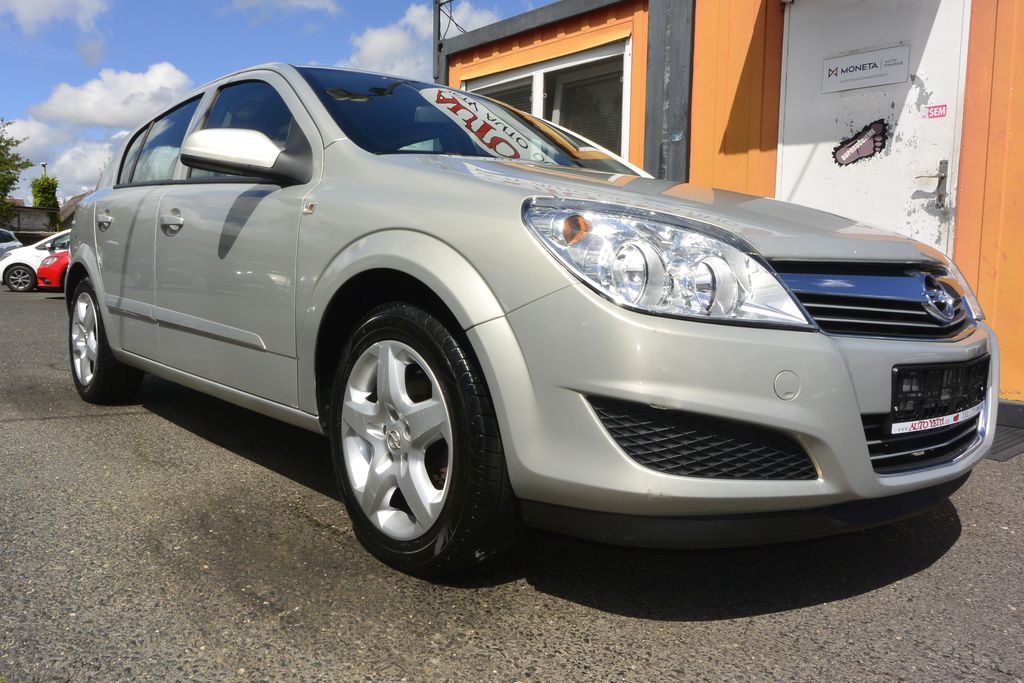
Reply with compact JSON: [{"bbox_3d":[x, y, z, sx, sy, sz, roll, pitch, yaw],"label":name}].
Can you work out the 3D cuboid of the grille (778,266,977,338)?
[{"bbox_3d":[0.862,-0.090,1.668,0.880,0.160,0.170,-3,7,-42],"label":"grille"}]

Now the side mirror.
[{"bbox_3d":[-0.717,-0.490,2.046,0.240,0.165,0.280,-3,7,-42],"label":"side mirror"}]

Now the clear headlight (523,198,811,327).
[{"bbox_3d":[0.284,-0.143,1.402,0.400,0.240,0.440,-3,7,-42],"label":"clear headlight"}]

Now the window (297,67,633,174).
[{"bbox_3d":[-0.051,-0.732,2.645,1.360,0.120,0.900,-3,34,-42],"label":"window"}]

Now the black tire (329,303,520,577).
[{"bbox_3d":[-0.196,0.209,1.747,0.210,0.630,0.630,-3,7,-42],"label":"black tire"}]

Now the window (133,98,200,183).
[{"bbox_3d":[-1.371,-0.800,3.069,0.680,0.410,0.050,7,-17,48],"label":"window"}]

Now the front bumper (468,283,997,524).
[{"bbox_3d":[0.740,0.089,1.815,1.750,0.430,0.610,-3,7,-42],"label":"front bumper"}]

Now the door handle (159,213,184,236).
[{"bbox_3d":[-1.136,-0.394,2.585,0.060,0.075,0.210,-3,7,-42],"label":"door handle"}]

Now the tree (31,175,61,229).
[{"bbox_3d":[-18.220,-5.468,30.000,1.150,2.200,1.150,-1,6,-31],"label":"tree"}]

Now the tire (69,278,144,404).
[{"bbox_3d":[-1.944,-0.018,3.678,0.210,0.630,0.630,-3,7,-42],"label":"tire"}]

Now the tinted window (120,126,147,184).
[{"bbox_3d":[-1.594,-0.801,3.287,0.230,0.310,0.040,7,-17,48],"label":"tinted window"}]

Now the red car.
[{"bbox_3d":[-7.585,-1.722,15.970,1.720,1.460,4.050,6,7,39],"label":"red car"}]

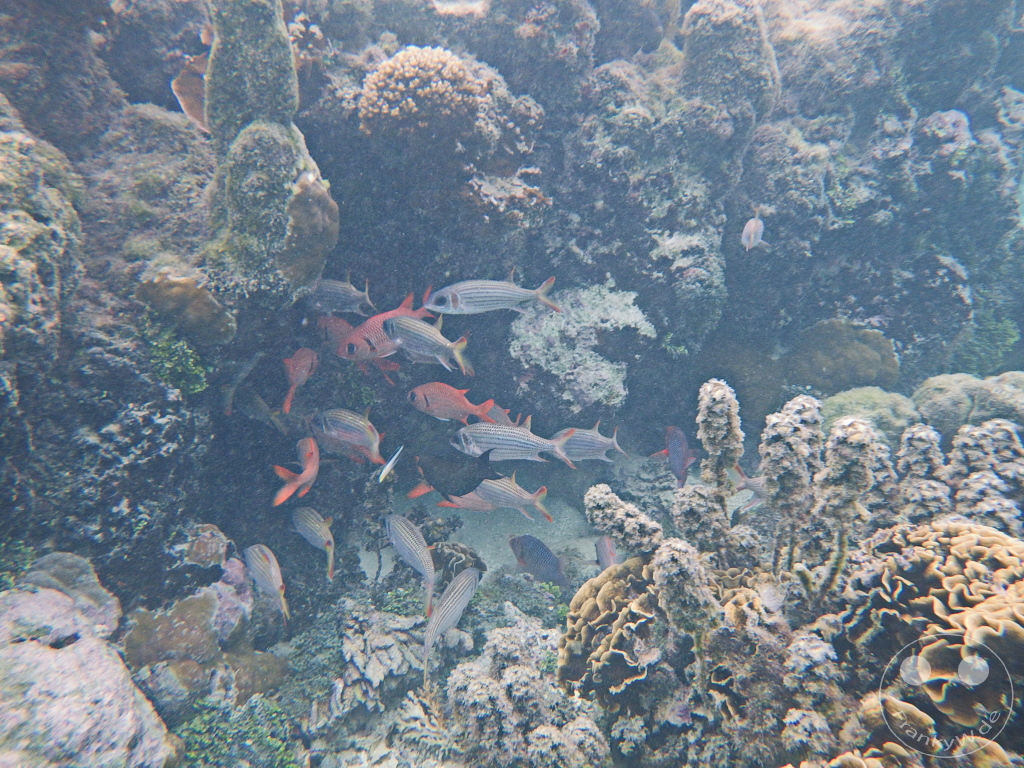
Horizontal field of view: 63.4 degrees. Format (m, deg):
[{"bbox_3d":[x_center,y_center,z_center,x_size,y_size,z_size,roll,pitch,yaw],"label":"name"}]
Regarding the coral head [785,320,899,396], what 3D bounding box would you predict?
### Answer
[{"bbox_3d":[0.912,-0.065,2.300,0.300,0.200,0.240,3,13,14],"label":"coral head"}]

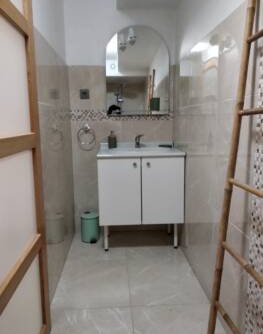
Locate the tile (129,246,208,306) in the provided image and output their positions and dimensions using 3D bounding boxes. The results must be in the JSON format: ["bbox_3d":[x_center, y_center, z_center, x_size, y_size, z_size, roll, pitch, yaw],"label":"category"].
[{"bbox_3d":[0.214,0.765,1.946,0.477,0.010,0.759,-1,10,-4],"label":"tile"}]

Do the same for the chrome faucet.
[{"bbox_3d":[0.066,-0.223,2.338,0.060,0.117,0.130,-1,10,-4],"label":"chrome faucet"}]

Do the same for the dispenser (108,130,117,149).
[{"bbox_3d":[-0.167,-0.243,2.375,0.075,0.163,0.075,-1,10,-4],"label":"dispenser"}]

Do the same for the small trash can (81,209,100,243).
[{"bbox_3d":[-0.369,0.553,2.433,0.172,0.250,0.190,-5,11,-23],"label":"small trash can"}]

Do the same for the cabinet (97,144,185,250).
[{"bbox_3d":[0.070,0.259,2.349,0.700,0.852,0.454,-1,10,-4],"label":"cabinet"}]

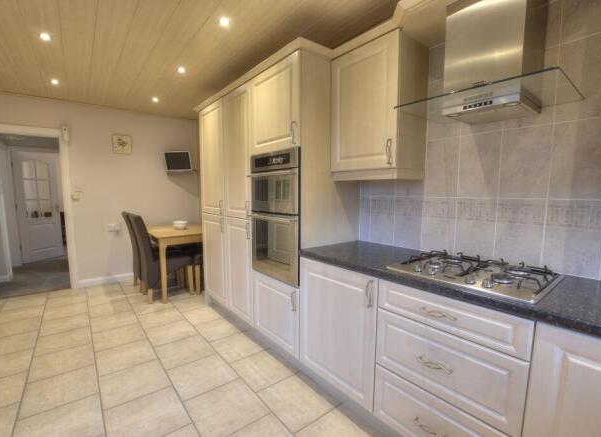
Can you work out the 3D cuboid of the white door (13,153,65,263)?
[{"bbox_3d":[-4.983,-0.188,5.232,0.044,1.980,0.767,1,5,6],"label":"white door"}]

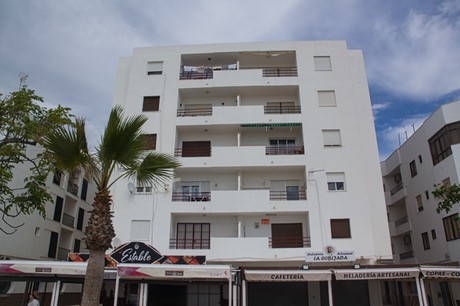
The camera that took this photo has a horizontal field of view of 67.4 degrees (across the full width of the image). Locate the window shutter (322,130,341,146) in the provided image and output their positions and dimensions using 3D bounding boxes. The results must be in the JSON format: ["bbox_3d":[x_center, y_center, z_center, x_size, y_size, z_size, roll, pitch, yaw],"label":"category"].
[{"bbox_3d":[6.680,-0.947,22.796,1.169,1.204,0.080,-1,-20,3],"label":"window shutter"}]

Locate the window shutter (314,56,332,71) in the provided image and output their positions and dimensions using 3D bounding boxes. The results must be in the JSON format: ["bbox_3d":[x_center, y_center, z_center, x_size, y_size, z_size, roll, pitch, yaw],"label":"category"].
[{"bbox_3d":[6.652,-6.403,24.815,1.169,1.204,0.080,-1,-20,3],"label":"window shutter"}]

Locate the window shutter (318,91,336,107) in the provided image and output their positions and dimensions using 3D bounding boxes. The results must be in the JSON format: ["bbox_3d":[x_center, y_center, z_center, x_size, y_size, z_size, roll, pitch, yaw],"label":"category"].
[{"bbox_3d":[6.664,-3.689,23.811,1.169,1.204,0.080,-1,-20,3],"label":"window shutter"}]

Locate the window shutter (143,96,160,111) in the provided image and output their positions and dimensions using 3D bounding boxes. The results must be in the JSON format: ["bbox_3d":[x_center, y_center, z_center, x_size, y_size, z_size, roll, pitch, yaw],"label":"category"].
[{"bbox_3d":[-5.543,-3.443,24.430,1.169,1.204,0.080,-1,-20,3],"label":"window shutter"}]

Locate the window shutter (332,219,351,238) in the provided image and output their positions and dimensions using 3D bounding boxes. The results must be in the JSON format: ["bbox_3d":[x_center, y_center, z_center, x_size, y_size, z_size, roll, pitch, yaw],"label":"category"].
[{"bbox_3d":[6.646,4.566,20.760,1.169,1.204,0.080,-1,-20,3],"label":"window shutter"}]

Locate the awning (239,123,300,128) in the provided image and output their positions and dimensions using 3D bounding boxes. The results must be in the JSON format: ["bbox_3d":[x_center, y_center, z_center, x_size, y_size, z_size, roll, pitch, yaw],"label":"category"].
[{"bbox_3d":[2.739,-1.847,23.230,4.150,0.330,0.250,-1,-20,3],"label":"awning"}]

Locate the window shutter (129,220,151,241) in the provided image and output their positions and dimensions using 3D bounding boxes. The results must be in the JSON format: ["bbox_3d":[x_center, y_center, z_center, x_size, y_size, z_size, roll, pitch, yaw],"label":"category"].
[{"bbox_3d":[-5.534,4.797,21.384,1.169,1.204,0.080,-1,-20,3],"label":"window shutter"}]

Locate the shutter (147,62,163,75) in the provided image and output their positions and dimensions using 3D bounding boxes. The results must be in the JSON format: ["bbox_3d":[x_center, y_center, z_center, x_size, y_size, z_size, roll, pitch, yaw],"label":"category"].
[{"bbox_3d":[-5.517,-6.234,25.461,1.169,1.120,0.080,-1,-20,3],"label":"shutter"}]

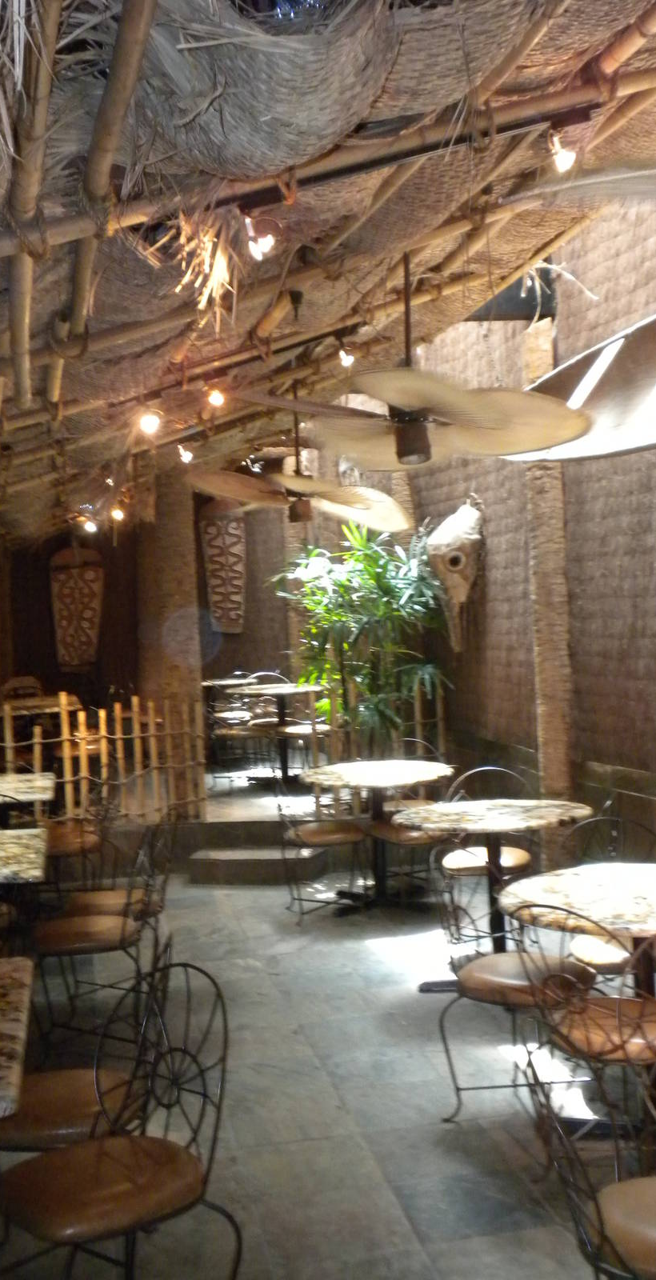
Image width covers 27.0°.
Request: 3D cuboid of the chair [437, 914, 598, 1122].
[{"bbox_3d":[0.631,1.115,4.503,0.450,0.860,0.510,-3,2,-42],"label":"chair"}]

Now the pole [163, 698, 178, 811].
[{"bbox_3d":[-1.034,0.772,8.952,0.045,0.795,0.045,-4,1,-12],"label":"pole"}]

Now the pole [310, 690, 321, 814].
[{"bbox_3d":[-0.080,0.741,8.893,0.048,0.828,0.048,-3,1,-11],"label":"pole"}]

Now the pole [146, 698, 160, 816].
[{"bbox_3d":[-1.144,0.777,8.972,0.045,0.790,0.045,-4,1,-12],"label":"pole"}]

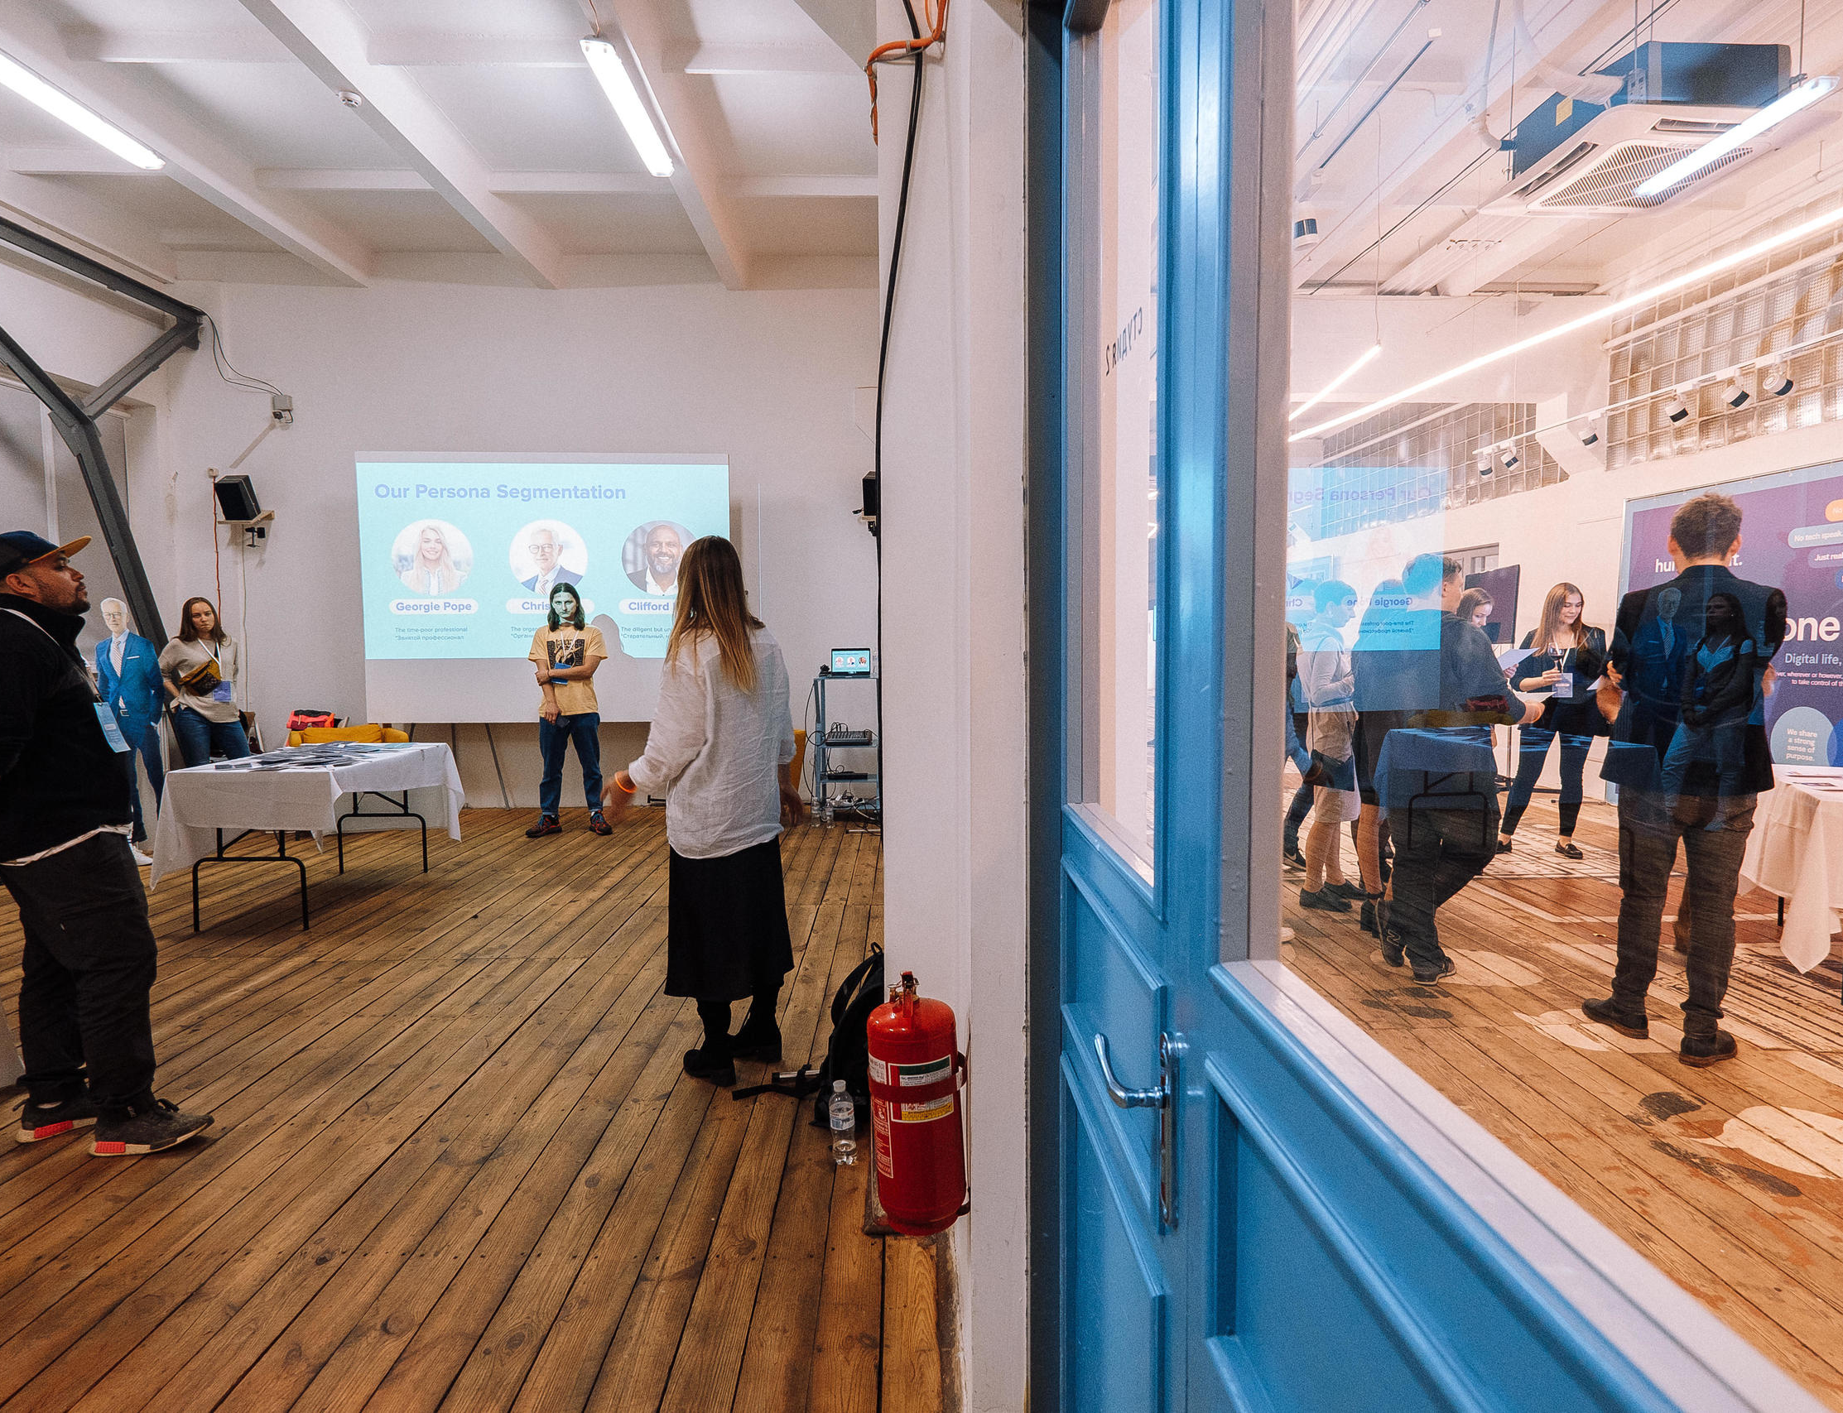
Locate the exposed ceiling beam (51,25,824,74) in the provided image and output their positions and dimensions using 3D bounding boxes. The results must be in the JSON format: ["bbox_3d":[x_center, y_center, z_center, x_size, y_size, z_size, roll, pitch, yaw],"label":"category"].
[{"bbox_3d":[-2.320,-3.372,4.566,4.103,0.140,0.090,0,4,-1],"label":"exposed ceiling beam"}]

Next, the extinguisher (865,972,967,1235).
[{"bbox_3d":[-0.013,0.702,1.558,0.150,0.440,0.150,-4,4,0],"label":"extinguisher"}]

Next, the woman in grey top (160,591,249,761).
[{"bbox_3d":[-4.574,0.129,5.640,0.330,1.670,0.480,3,5,40],"label":"woman in grey top"}]

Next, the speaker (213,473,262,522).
[{"bbox_3d":[-5.388,-1.645,6.973,0.190,0.300,0.180,-1,33,-13],"label":"speaker"}]

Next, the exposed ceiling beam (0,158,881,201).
[{"bbox_3d":[-3.011,-3.474,5.893,5.632,0.140,0.090,0,4,-1],"label":"exposed ceiling beam"}]

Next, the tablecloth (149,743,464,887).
[{"bbox_3d":[-3.184,0.520,4.761,0.870,0.520,1.320,0,4,-3],"label":"tablecloth"}]

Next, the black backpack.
[{"bbox_3d":[-0.196,0.924,2.557,0.260,0.460,0.300,1,4,14],"label":"black backpack"}]

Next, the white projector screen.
[{"bbox_3d":[-2.986,-0.928,7.018,2.922,2.126,0.050,0,4,-1],"label":"white projector screen"}]

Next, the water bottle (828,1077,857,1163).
[{"bbox_3d":[-0.214,1.123,2.392,0.066,0.224,0.066,-3,4,-1],"label":"water bottle"}]

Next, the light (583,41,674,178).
[{"bbox_3d":[-1.513,-3.117,4.665,0.130,0.085,1.180,0,4,-1],"label":"light"}]

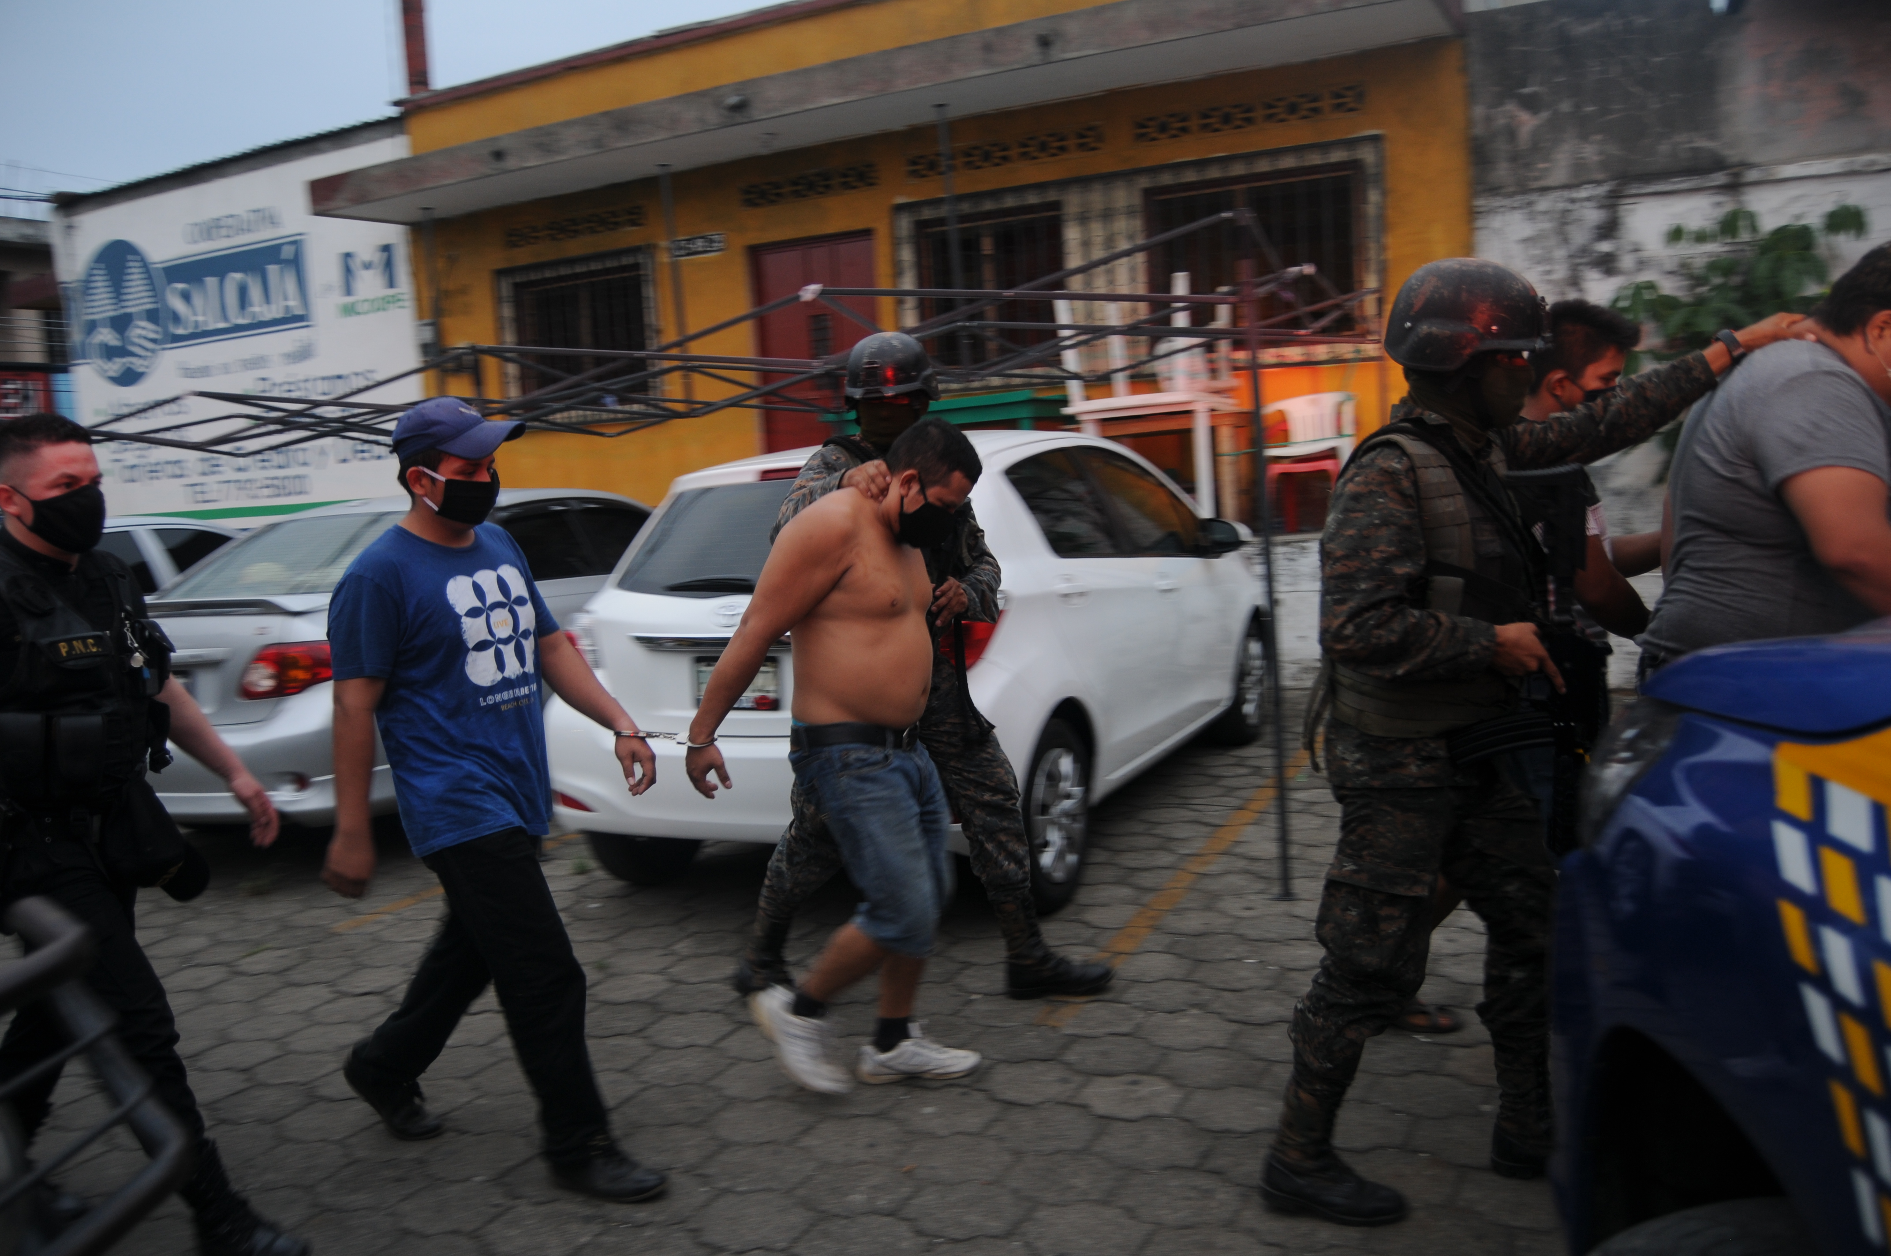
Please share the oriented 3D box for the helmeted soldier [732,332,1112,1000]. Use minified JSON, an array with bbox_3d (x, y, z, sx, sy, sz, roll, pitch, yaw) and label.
[{"bbox_3d":[-0.144,0.110,3.754,0.850,1.750,0.600,0,8,38],"label":"helmeted soldier"}]

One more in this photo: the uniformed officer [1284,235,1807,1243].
[{"bbox_3d":[1.146,0.149,2.680,1.200,1.710,0.620,-5,6,-9],"label":"uniformed officer"}]

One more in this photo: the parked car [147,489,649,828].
[{"bbox_3d":[-2.397,0.002,7.675,1.760,1.475,4.540,-2,7,22],"label":"parked car"}]

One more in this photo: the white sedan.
[{"bbox_3d":[0.148,-0.026,5.888,1.695,1.510,3.890,-1,7,26],"label":"white sedan"}]

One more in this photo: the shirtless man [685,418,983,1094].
[{"bbox_3d":[-0.218,0.285,3.324,0.620,1.510,0.600,-2,7,22],"label":"shirtless man"}]

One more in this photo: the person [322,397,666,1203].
[{"bbox_3d":[-0.974,0.322,3.031,0.850,1.620,0.560,0,7,32],"label":"person"}]

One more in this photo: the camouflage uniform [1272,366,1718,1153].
[{"bbox_3d":[1.061,0.194,2.739,1.050,1.400,0.550,-5,6,-9],"label":"camouflage uniform"}]

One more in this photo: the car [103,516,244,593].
[{"bbox_3d":[-5.283,0.099,8.890,1.730,1.490,4.350,-2,7,24],"label":"car"}]

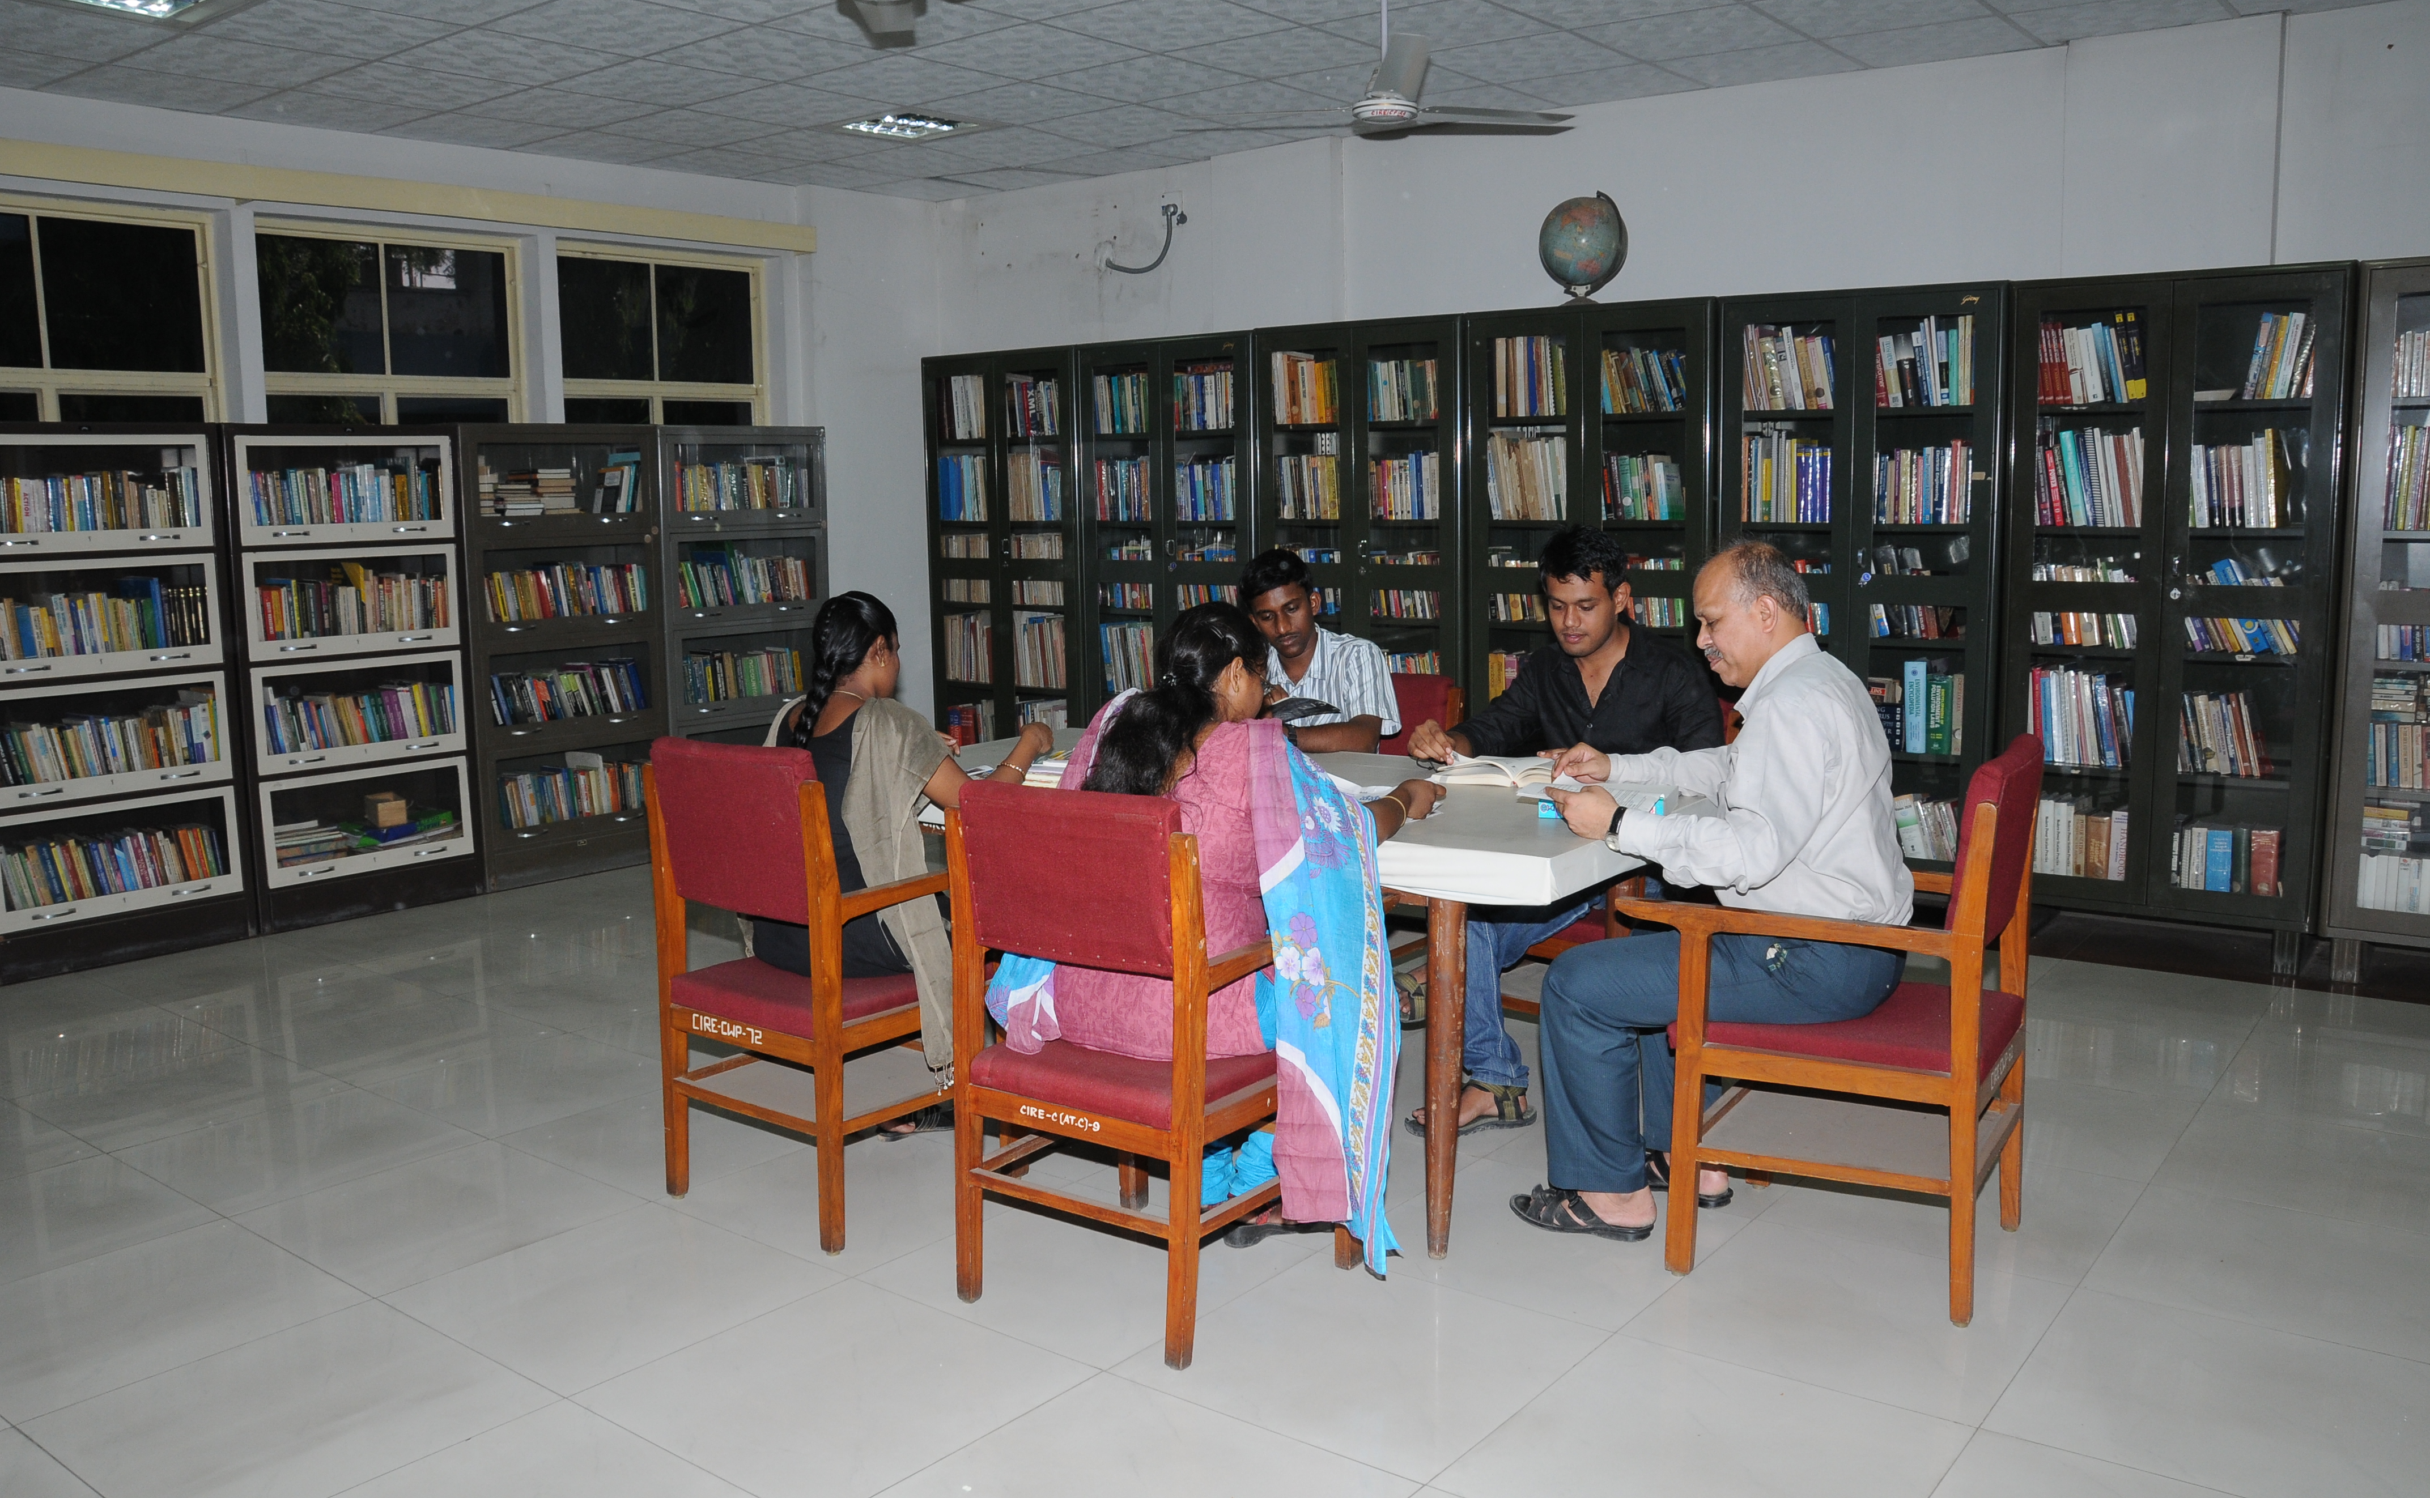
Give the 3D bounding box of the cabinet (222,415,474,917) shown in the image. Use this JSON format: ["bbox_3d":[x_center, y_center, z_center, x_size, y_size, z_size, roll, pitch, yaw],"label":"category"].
[{"bbox_3d":[-2.999,-0.270,6.215,0.370,1.683,0.824,5,10,37],"label":"cabinet"}]

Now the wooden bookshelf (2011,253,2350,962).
[{"bbox_3d":[2.811,-0.382,5.349,0.920,2.000,0.450,5,10,37],"label":"wooden bookshelf"}]

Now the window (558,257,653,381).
[{"bbox_3d":[-2.530,-1.776,7.550,0.050,0.489,0.477,5,10,37],"label":"window"}]

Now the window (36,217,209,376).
[{"bbox_3d":[-3.643,-1.507,6.081,0.050,0.500,0.521,5,10,37],"label":"window"}]

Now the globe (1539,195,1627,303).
[{"bbox_3d":[1.278,-1.717,6.322,0.340,0.430,0.330,5,10,37],"label":"globe"}]

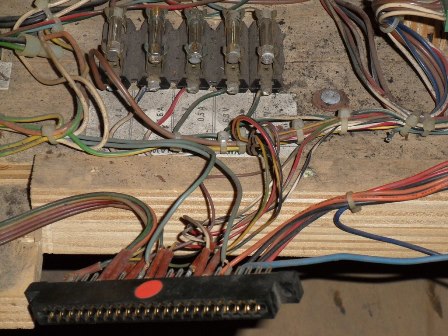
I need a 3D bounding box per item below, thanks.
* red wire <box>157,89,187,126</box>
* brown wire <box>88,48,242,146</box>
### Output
[{"bbox_3d":[-0.022,-0.027,0.674,0.005,0.005,0.028,19,45,17],"label":"red wire"},{"bbox_3d":[-0.029,-0.028,0.665,0.087,0.014,0.020,28,48,26],"label":"brown wire"}]

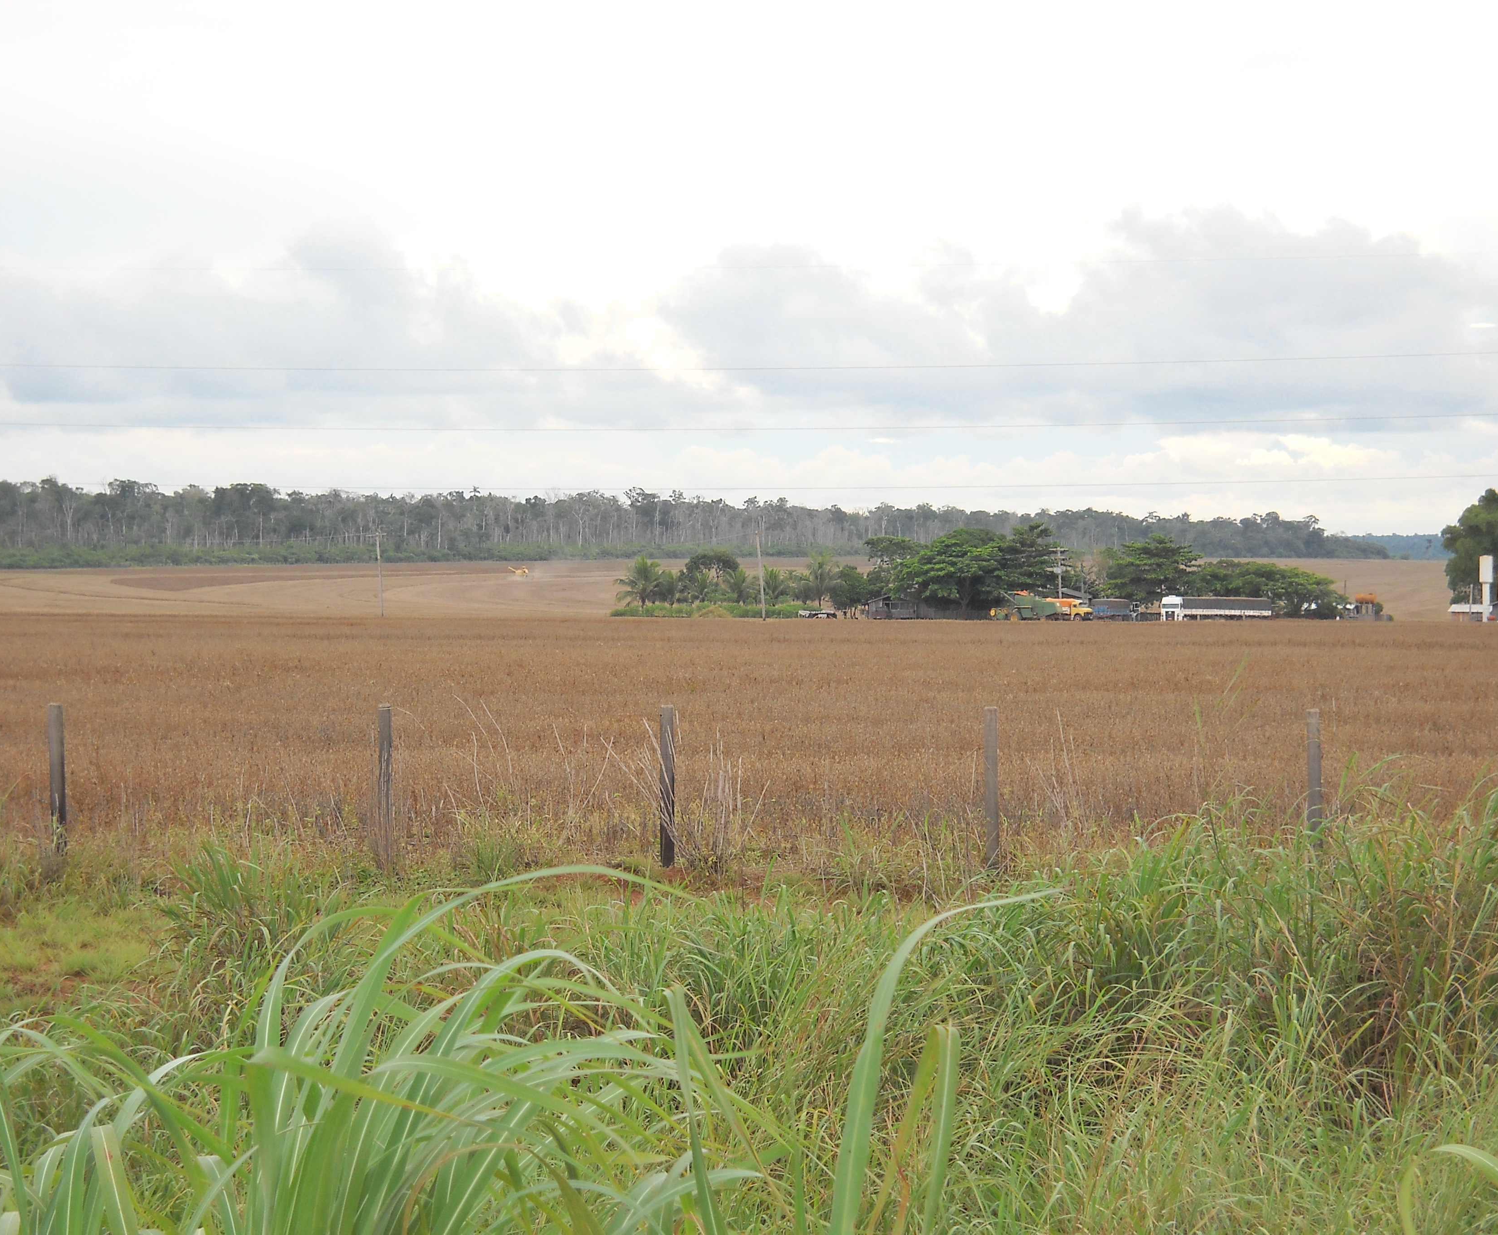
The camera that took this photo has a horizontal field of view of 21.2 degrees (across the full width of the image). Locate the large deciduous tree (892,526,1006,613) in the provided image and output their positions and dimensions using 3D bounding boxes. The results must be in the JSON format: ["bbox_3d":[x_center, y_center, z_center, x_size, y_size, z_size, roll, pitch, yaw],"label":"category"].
[{"bbox_3d":[25.950,-5.640,515.000,15.590,11.770,14.500,0,0,0],"label":"large deciduous tree"}]

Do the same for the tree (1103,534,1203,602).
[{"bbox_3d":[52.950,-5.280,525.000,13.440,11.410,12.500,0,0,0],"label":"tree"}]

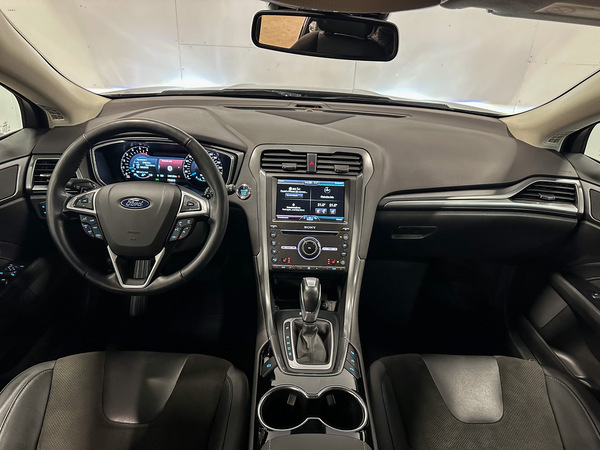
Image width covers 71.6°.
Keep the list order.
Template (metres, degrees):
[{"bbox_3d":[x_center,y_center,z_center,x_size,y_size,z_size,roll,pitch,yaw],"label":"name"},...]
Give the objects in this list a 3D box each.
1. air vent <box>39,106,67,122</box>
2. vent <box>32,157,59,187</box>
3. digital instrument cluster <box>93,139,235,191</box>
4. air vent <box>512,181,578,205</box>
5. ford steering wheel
[{"bbox_3d":[-0.696,-0.312,1.170,0.075,0.048,0.030,-3,7,-12],"label":"air vent"},{"bbox_3d":[-0.645,-0.138,1.100,0.125,0.075,0.040,2,5,-3],"label":"vent"},{"bbox_3d":[-0.353,-0.154,1.085,0.355,0.135,0.060,3,5,0],"label":"digital instrument cluster"},{"bbox_3d":[0.664,-0.087,1.130,0.172,0.067,0.040,2,5,-3],"label":"air vent"},{"bbox_3d":[-0.347,-0.038,0.913,0.378,0.378,0.110,1,5,-3],"label":"ford steering wheel"}]

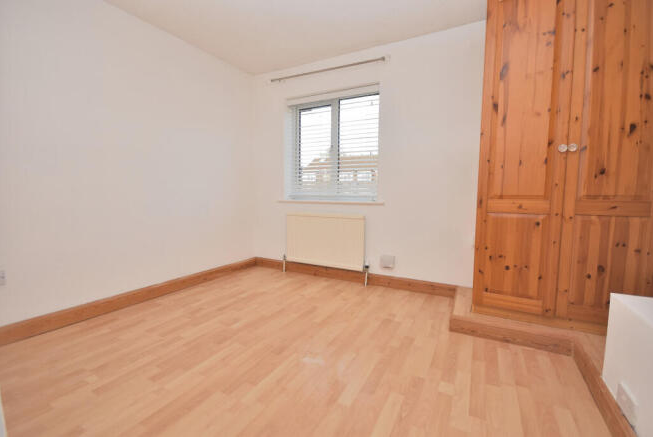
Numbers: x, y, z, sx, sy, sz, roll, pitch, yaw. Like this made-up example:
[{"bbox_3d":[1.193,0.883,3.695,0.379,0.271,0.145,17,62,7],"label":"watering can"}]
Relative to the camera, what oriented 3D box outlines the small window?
[{"bbox_3d":[0.037,-0.757,3.100,1.111,1.122,0.100,3,5,27],"label":"small window"}]

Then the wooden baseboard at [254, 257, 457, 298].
[{"bbox_3d":[0.128,0.629,3.059,2.384,0.124,0.025,3,5,27],"label":"wooden baseboard"}]

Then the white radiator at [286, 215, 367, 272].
[{"bbox_3d":[-0.021,0.246,3.063,0.963,0.575,0.080,3,5,27],"label":"white radiator"}]

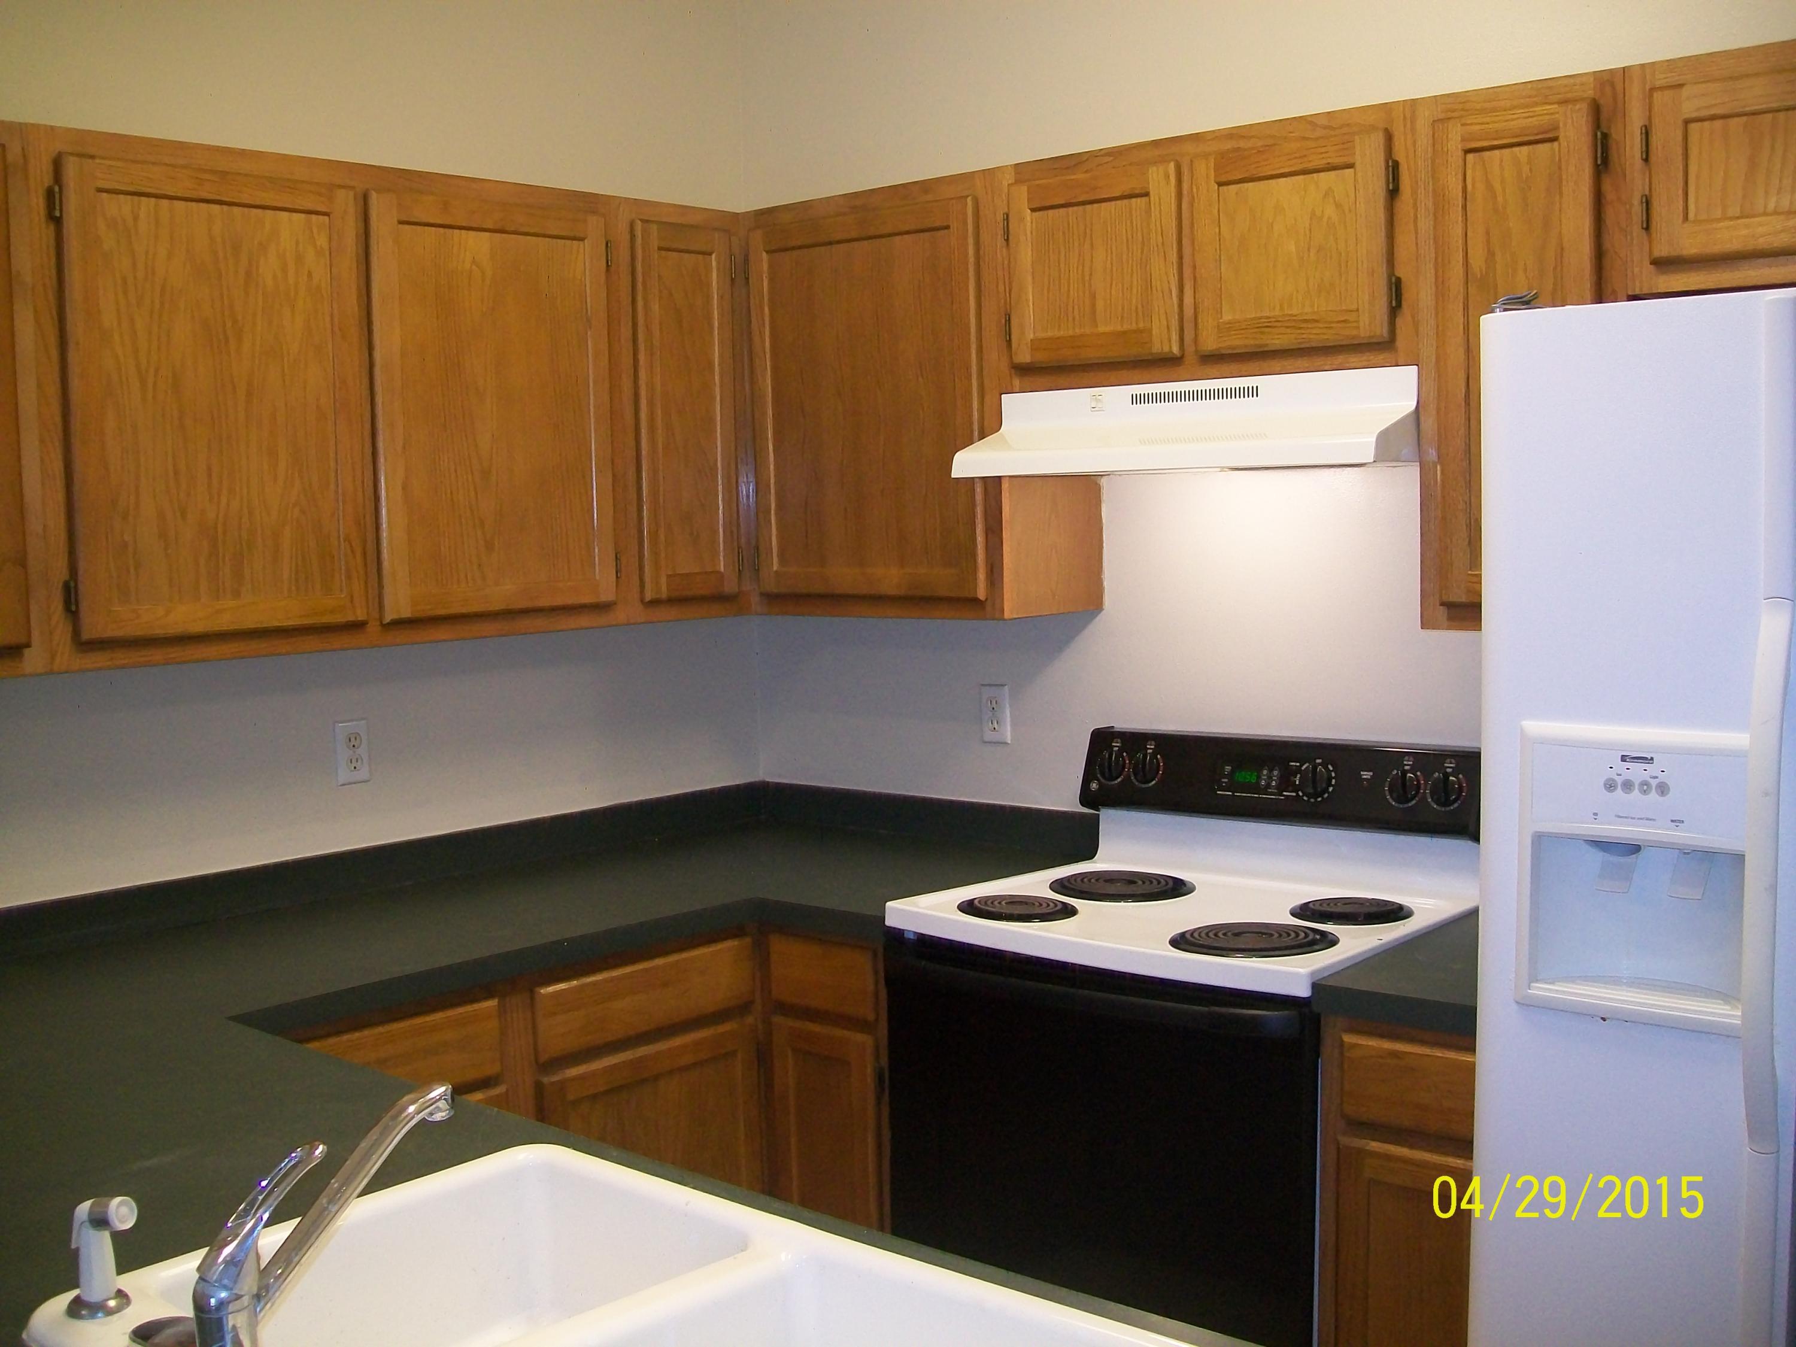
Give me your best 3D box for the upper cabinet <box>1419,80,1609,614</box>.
[{"bbox_3d":[0.848,-0.428,2.430,0.227,0.690,0.023,3,7,41],"label":"upper cabinet"}]

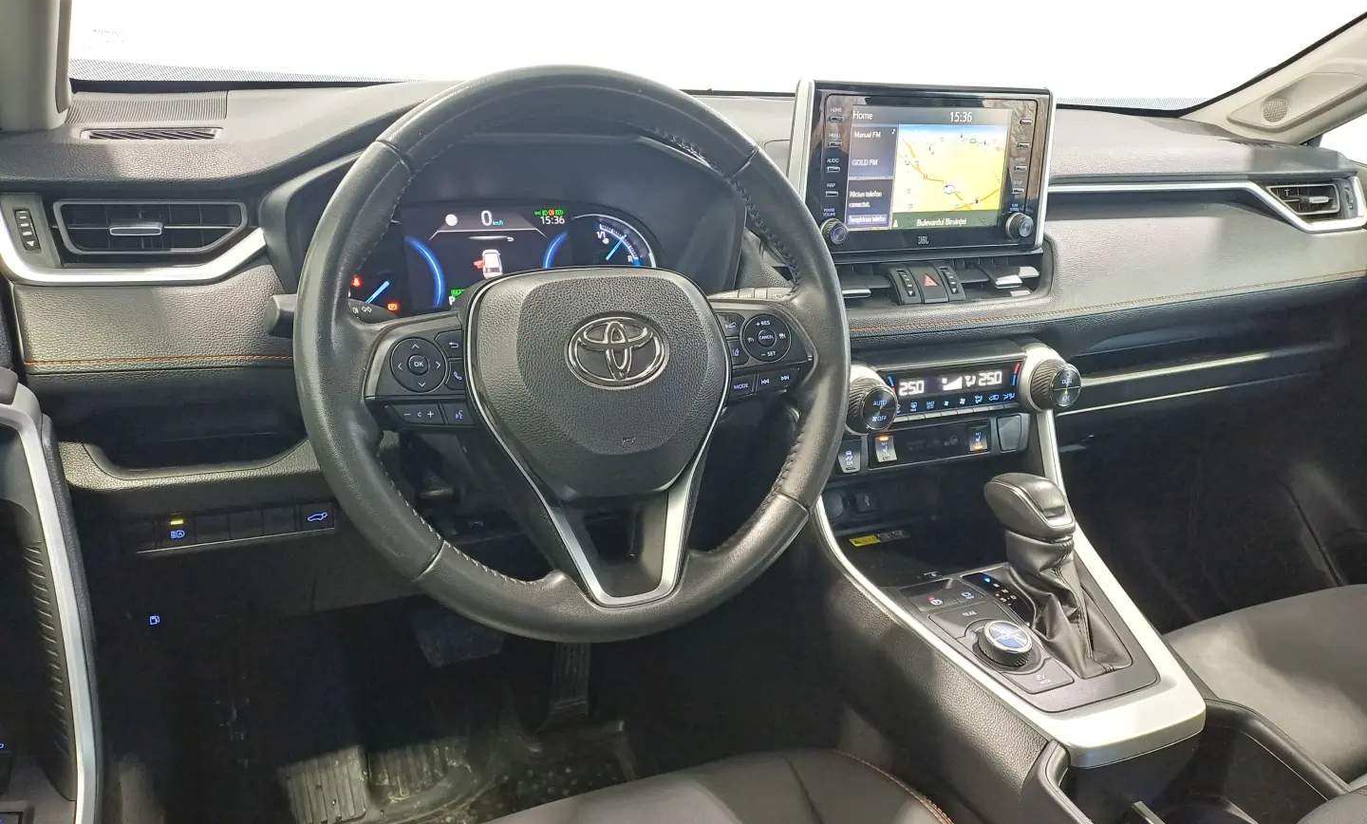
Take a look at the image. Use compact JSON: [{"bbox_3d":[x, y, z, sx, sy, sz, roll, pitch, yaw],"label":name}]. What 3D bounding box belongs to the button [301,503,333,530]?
[{"bbox_3d":[-0.274,0.079,0.738,0.024,0.021,0.008,-6,20,-24],"label":"button"}]

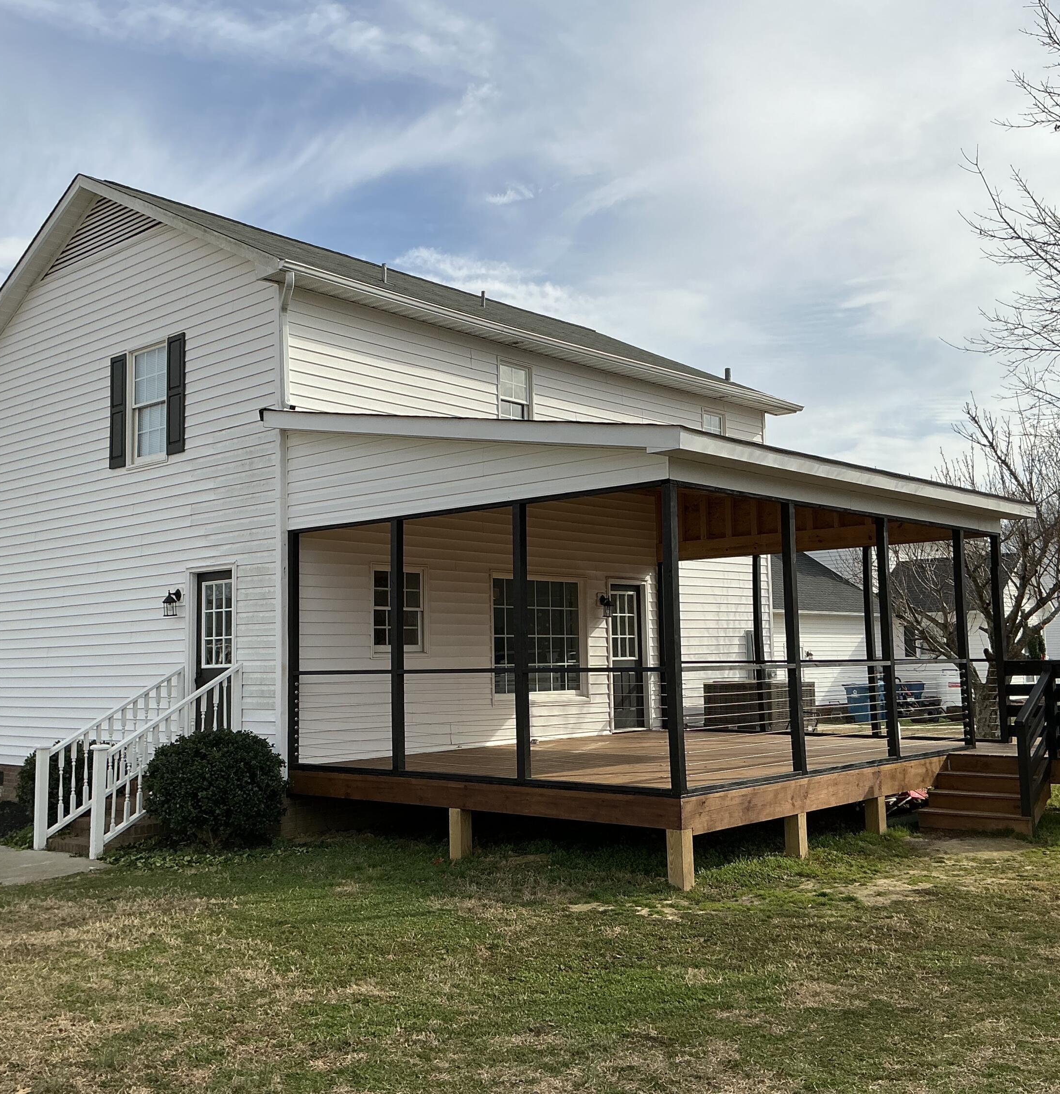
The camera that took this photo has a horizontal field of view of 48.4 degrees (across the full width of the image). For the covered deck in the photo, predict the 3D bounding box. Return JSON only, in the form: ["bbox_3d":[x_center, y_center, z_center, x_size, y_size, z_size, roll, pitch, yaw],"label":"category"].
[{"bbox_3d":[1.689,0.770,13.196,5.280,4.440,7.450,-6,-7,42],"label":"covered deck"}]

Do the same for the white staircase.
[{"bbox_3d":[-4.118,2.192,12.454,1.290,1.860,1.760,-6,-7,42],"label":"white staircase"}]

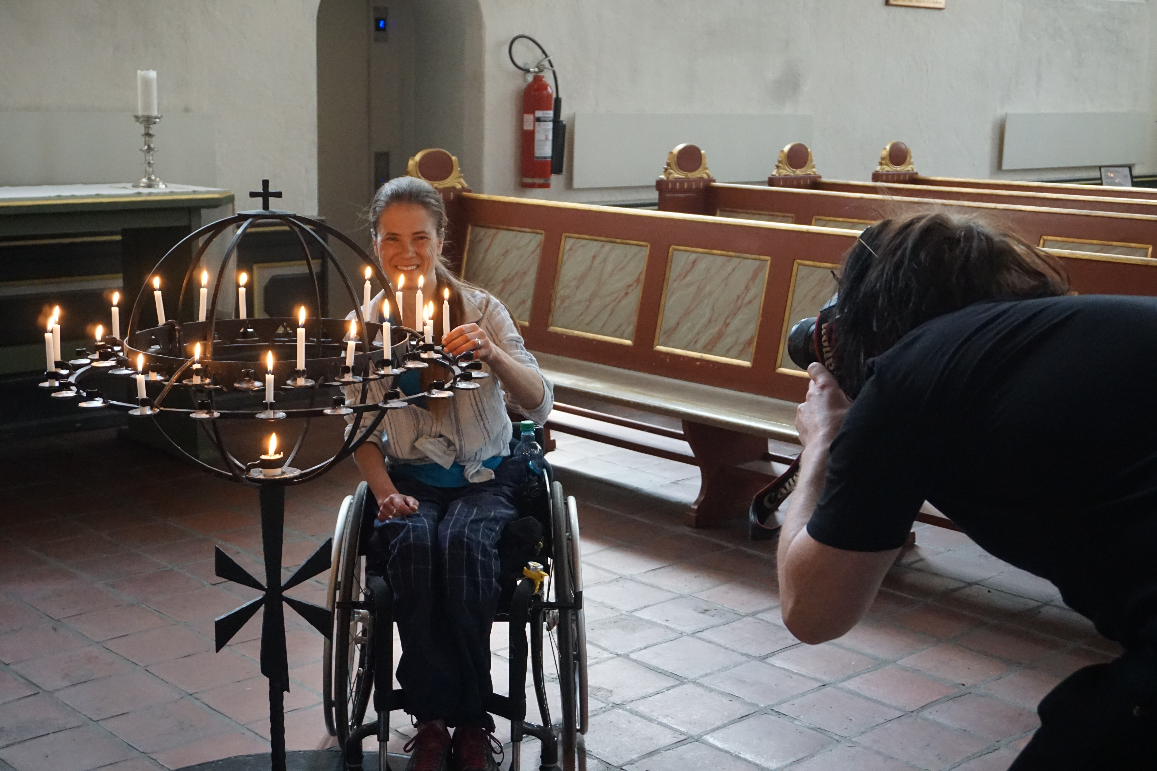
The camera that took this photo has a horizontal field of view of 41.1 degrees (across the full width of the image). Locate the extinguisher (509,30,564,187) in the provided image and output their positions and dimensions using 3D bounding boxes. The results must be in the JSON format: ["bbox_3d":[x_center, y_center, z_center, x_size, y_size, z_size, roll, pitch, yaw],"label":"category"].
[{"bbox_3d":[-0.215,-1.420,8.021,0.340,0.781,0.175,-8,14,-43],"label":"extinguisher"}]

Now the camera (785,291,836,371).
[{"bbox_3d":[0.374,-0.067,2.103,0.142,0.110,0.165,-5,6,-30],"label":"camera"}]

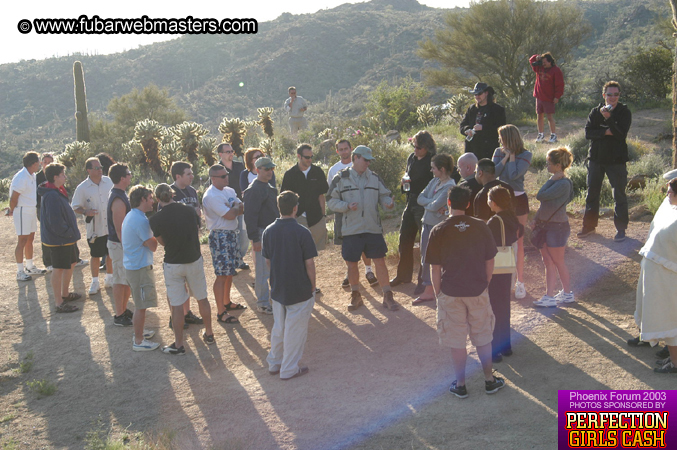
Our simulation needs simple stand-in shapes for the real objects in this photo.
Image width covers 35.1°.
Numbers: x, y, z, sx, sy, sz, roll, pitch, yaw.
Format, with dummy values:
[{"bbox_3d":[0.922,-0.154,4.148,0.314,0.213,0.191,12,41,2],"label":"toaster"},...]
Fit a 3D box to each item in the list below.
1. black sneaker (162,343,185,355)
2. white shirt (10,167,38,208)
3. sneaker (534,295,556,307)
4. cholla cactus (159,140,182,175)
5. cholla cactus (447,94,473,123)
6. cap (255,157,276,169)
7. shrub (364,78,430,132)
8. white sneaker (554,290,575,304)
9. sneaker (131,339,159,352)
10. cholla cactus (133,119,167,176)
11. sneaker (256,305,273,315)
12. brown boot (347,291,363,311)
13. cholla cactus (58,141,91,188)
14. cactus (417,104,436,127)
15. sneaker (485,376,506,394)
[{"bbox_3d":[-1.733,1.292,11.250,0.280,0.110,0.105,4,8,28],"label":"black sneaker"},{"bbox_3d":[-4.477,-0.547,15.220,0.290,0.550,0.460,3,8,23],"label":"white shirt"},{"bbox_3d":[2.193,0.804,11.400,0.260,0.110,0.100,3,8,22],"label":"sneaker"},{"bbox_3d":[-3.294,-1.314,21.000,0.480,0.720,0.480,0,7,0],"label":"cholla cactus"},{"bbox_3d":[2.475,-2.393,22.000,0.500,0.580,0.480,0,7,0],"label":"cholla cactus"},{"bbox_3d":[-0.835,-0.715,12.250,0.265,0.130,0.180,4,8,30],"label":"cap"},{"bbox_3d":[1.267,-2.567,23.000,1.420,1.120,1.300,0,7,0],"label":"shrub"},{"bbox_3d":[2.379,0.768,11.350,0.265,0.115,0.100,-2,7,-15],"label":"white sneaker"},{"bbox_3d":[-2.033,1.272,11.300,0.290,0.120,0.110,-3,8,-22],"label":"sneaker"},{"bbox_3d":[-3.618,-1.484,20.500,0.650,1.080,0.650,0,7,0],"label":"cholla cactus"},{"bbox_3d":[-0.834,0.978,12.400,0.290,0.110,0.110,5,9,35],"label":"sneaker"},{"bbox_3d":[0.180,0.841,11.850,0.115,0.160,0.310,3,8,22],"label":"brown boot"},{"bbox_3d":[-4.807,-1.102,19.500,0.600,0.880,0.600,0,7,0],"label":"cholla cactus"},{"bbox_3d":[1.890,-2.341,23.000,0.430,0.500,0.430,0,7,0],"label":"cactus"},{"bbox_3d":[1.363,1.396,9.300,0.108,0.115,0.295,3,8,25],"label":"sneaker"}]

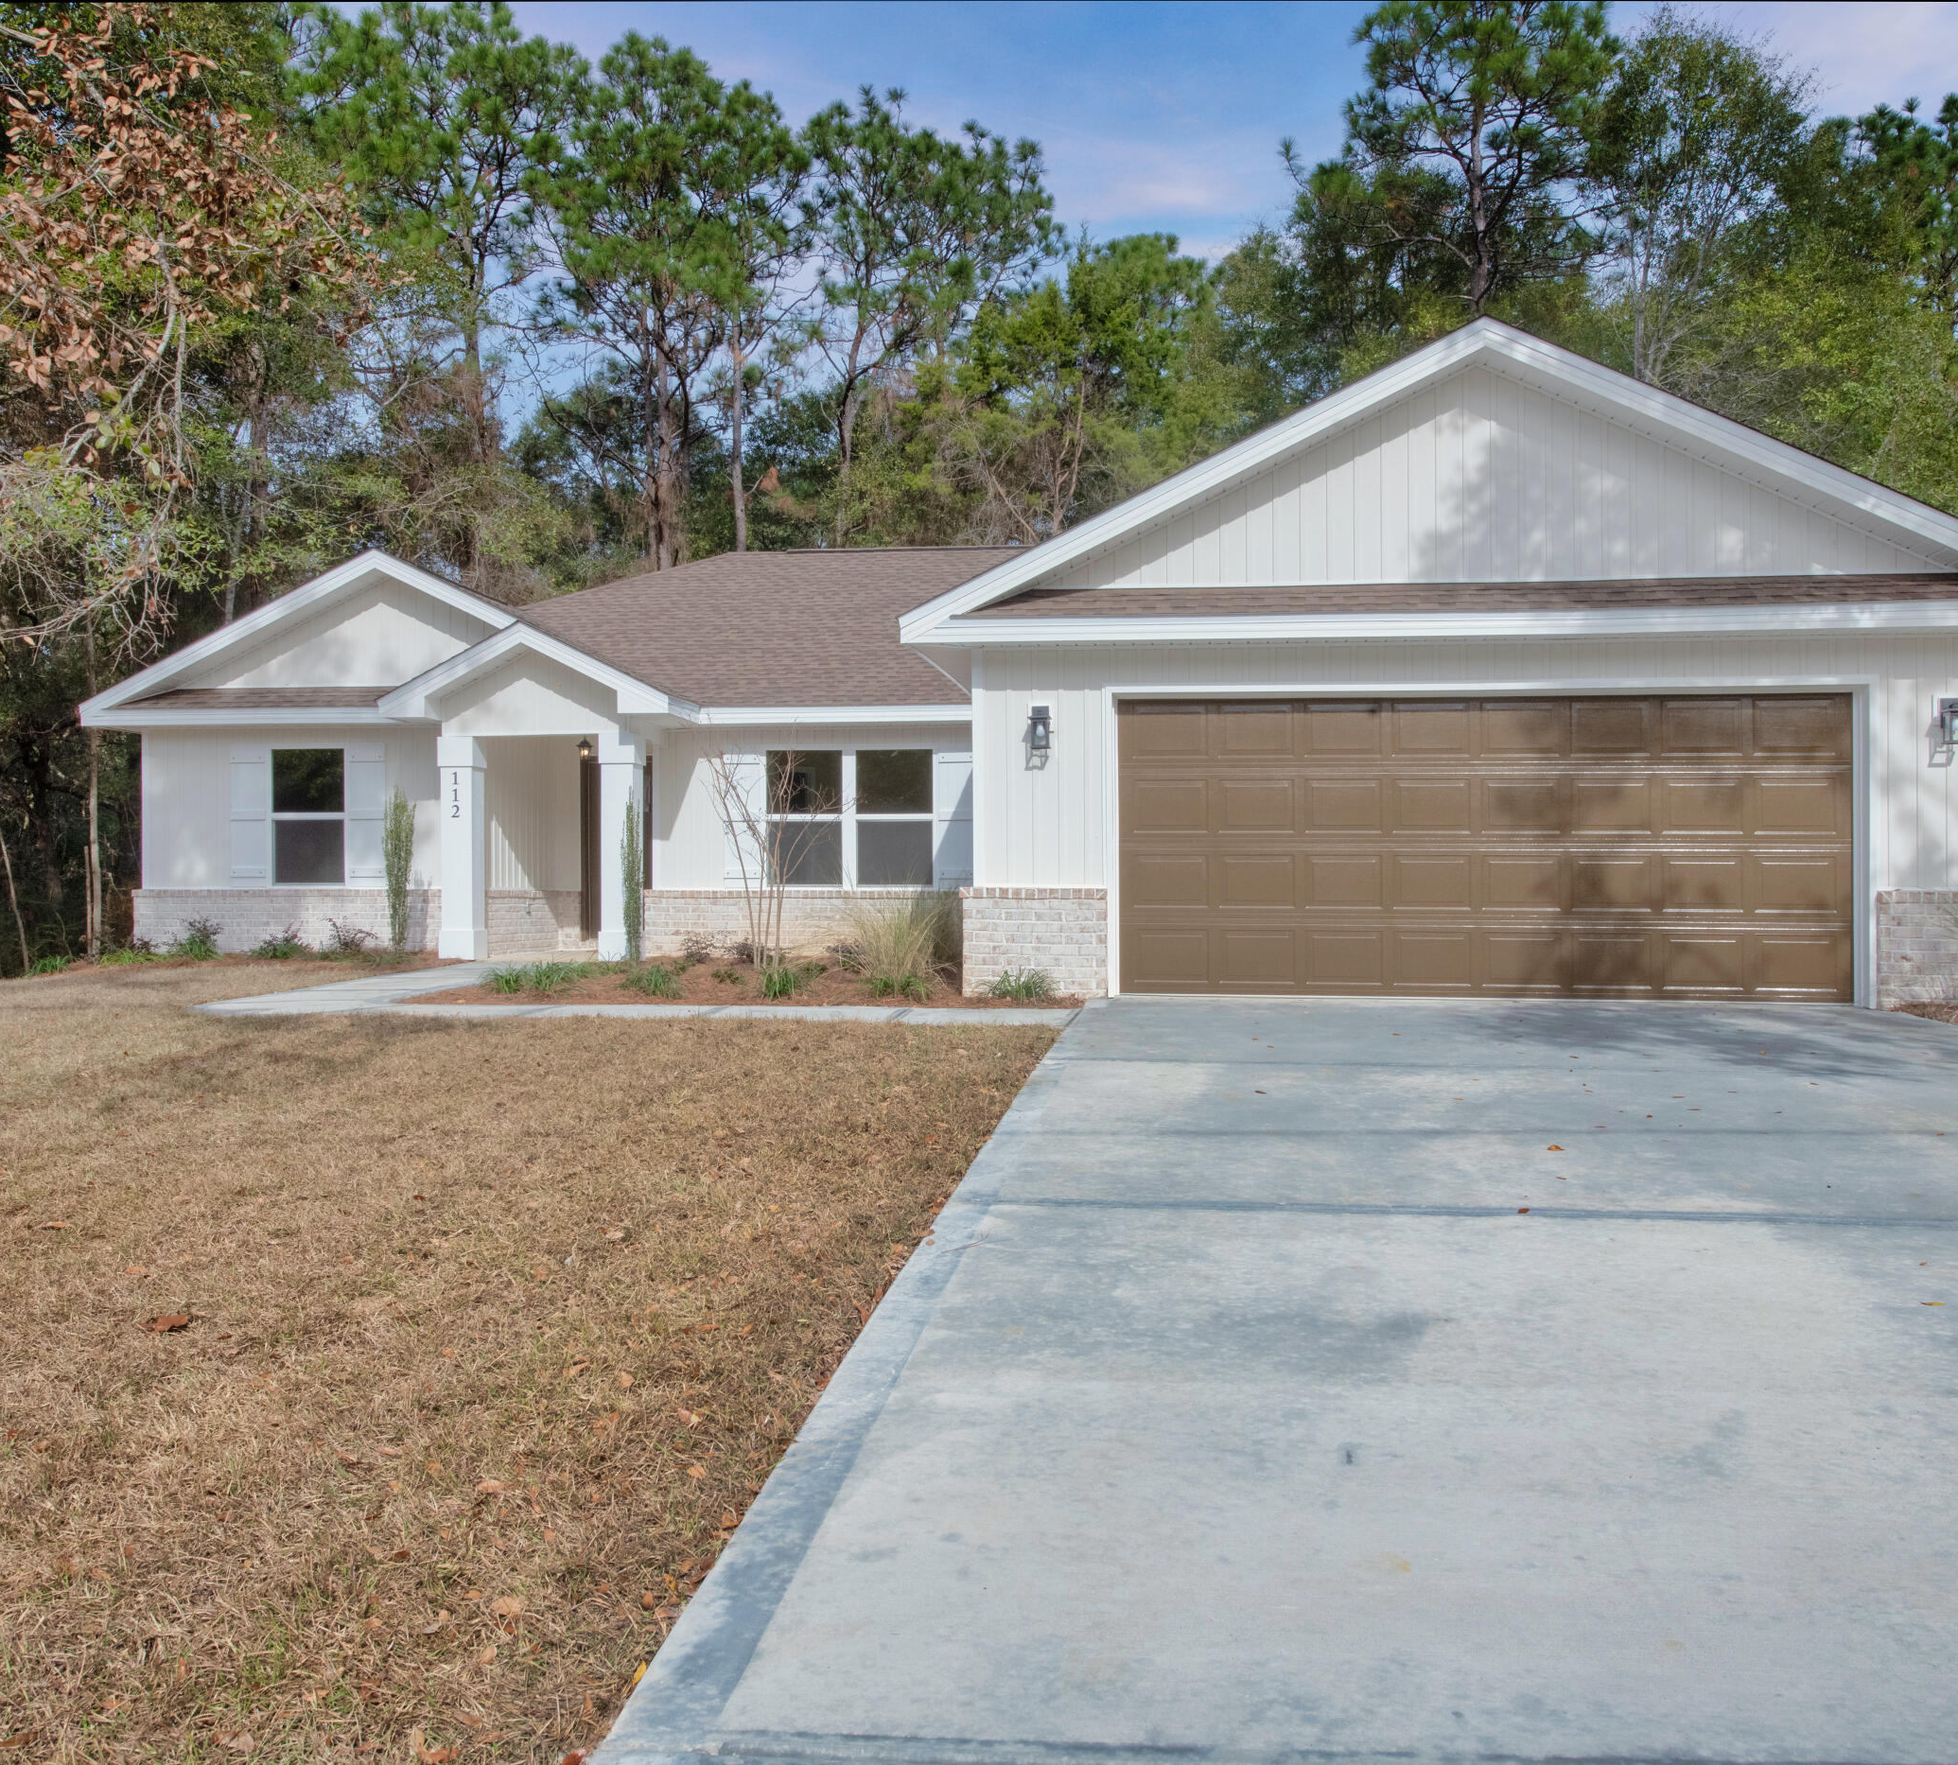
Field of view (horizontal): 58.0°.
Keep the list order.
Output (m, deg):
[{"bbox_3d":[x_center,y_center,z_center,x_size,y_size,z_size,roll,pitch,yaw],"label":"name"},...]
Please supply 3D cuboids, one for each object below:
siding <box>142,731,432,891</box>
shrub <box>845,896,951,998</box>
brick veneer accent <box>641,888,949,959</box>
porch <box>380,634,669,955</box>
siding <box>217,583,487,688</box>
[{"bbox_3d":[-7.075,-0.794,18.529,3.692,1.700,0.120,0,0,8],"label":"siding"},{"bbox_3d":[-0.647,0.469,14.112,0.890,0.780,0.800,0,0,8],"label":"shrub"},{"bbox_3d":[-1.709,0.444,18.342,3.600,0.740,0.180,0,0,8],"label":"brick veneer accent"},{"bbox_3d":[-4.362,-0.864,18.581,2.970,3.340,2.350,0,0,8],"label":"porch"},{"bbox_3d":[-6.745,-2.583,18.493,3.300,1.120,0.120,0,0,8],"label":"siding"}]

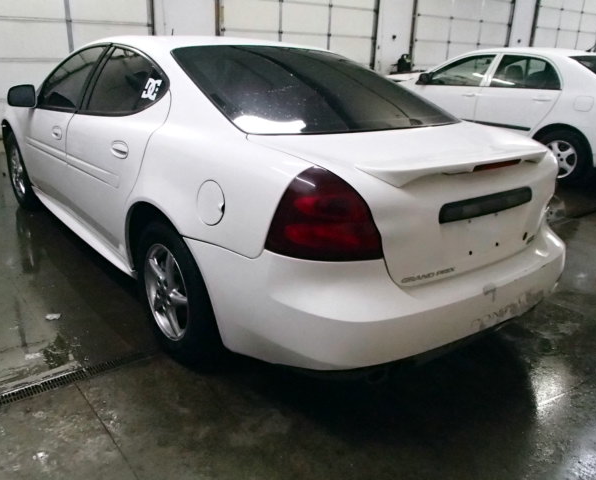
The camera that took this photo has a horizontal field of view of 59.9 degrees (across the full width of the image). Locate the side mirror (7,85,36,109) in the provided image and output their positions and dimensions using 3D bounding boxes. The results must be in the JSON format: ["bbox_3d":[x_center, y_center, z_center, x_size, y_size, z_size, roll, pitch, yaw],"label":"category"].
[{"bbox_3d":[-1.884,-0.980,3.536,0.210,0.160,0.130,-13,25,-37],"label":"side mirror"}]

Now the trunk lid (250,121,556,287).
[{"bbox_3d":[0.543,-0.213,2.190,1.400,0.470,0.690,-13,25,-37],"label":"trunk lid"}]

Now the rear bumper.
[{"bbox_3d":[0.512,0.105,2.320,1.810,0.460,0.860,-13,25,-37],"label":"rear bumper"}]

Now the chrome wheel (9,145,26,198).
[{"bbox_3d":[-2.302,-0.597,4.420,0.170,0.450,0.450,-13,25,-37],"label":"chrome wheel"}]

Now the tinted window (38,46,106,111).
[{"bbox_3d":[-1.511,-1.059,3.399,0.070,0.450,0.980,15,7,-43],"label":"tinted window"}]

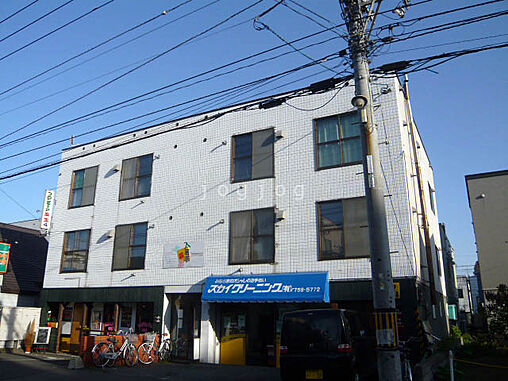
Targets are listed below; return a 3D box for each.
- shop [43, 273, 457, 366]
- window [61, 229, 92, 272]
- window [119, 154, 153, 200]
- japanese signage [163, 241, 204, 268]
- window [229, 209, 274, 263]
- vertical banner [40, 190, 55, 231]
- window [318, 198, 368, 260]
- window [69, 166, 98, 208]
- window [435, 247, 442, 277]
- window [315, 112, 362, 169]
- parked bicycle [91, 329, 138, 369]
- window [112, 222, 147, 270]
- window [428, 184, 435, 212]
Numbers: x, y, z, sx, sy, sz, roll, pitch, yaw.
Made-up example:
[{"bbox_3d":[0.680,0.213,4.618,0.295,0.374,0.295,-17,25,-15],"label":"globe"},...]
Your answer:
[{"bbox_3d":[-0.075,5.765,18.246,15.262,2.559,10.532,-8,-19,27],"label":"shop"},{"bbox_3d":[-7.614,2.633,17.613,1.670,1.810,0.130,-8,-18,27],"label":"window"},{"bbox_3d":[-4.849,-0.506,16.994,1.720,1.820,0.130,-8,-18,27],"label":"window"},{"bbox_3d":[-2.534,2.300,14.685,1.817,0.956,0.050,-8,-18,27],"label":"japanese signage"},{"bbox_3d":[-0.051,1.554,13.736,1.700,1.830,0.130,-8,-18,27],"label":"window"},{"bbox_3d":[-9.337,0.870,18.561,0.130,1.800,0.480,-8,-18,27],"label":"vertical banner"},{"bbox_3d":[2.700,1.130,12.152,1.676,1.794,0.120,-8,-18,27],"label":"window"},{"bbox_3d":[-7.539,-0.124,18.271,1.676,1.782,0.120,-8,-18,27],"label":"window"},{"bbox_3d":[7.866,3.050,17.530,0.120,1.220,1.400,-8,-18,27],"label":"window"},{"bbox_3d":[2.756,-1.591,13.096,1.720,1.780,0.130,-8,-18,27],"label":"window"},{"bbox_3d":[-4.233,4.893,12.692,1.680,1.040,0.560,-5,-17,17],"label":"parked bicycle"},{"bbox_3d":[-4.822,2.212,16.068,1.711,1.805,0.120,-8,-18,27],"label":"window"},{"bbox_3d":[7.909,0.360,18.343,0.120,1.220,1.400,-8,-18,27],"label":"window"}]

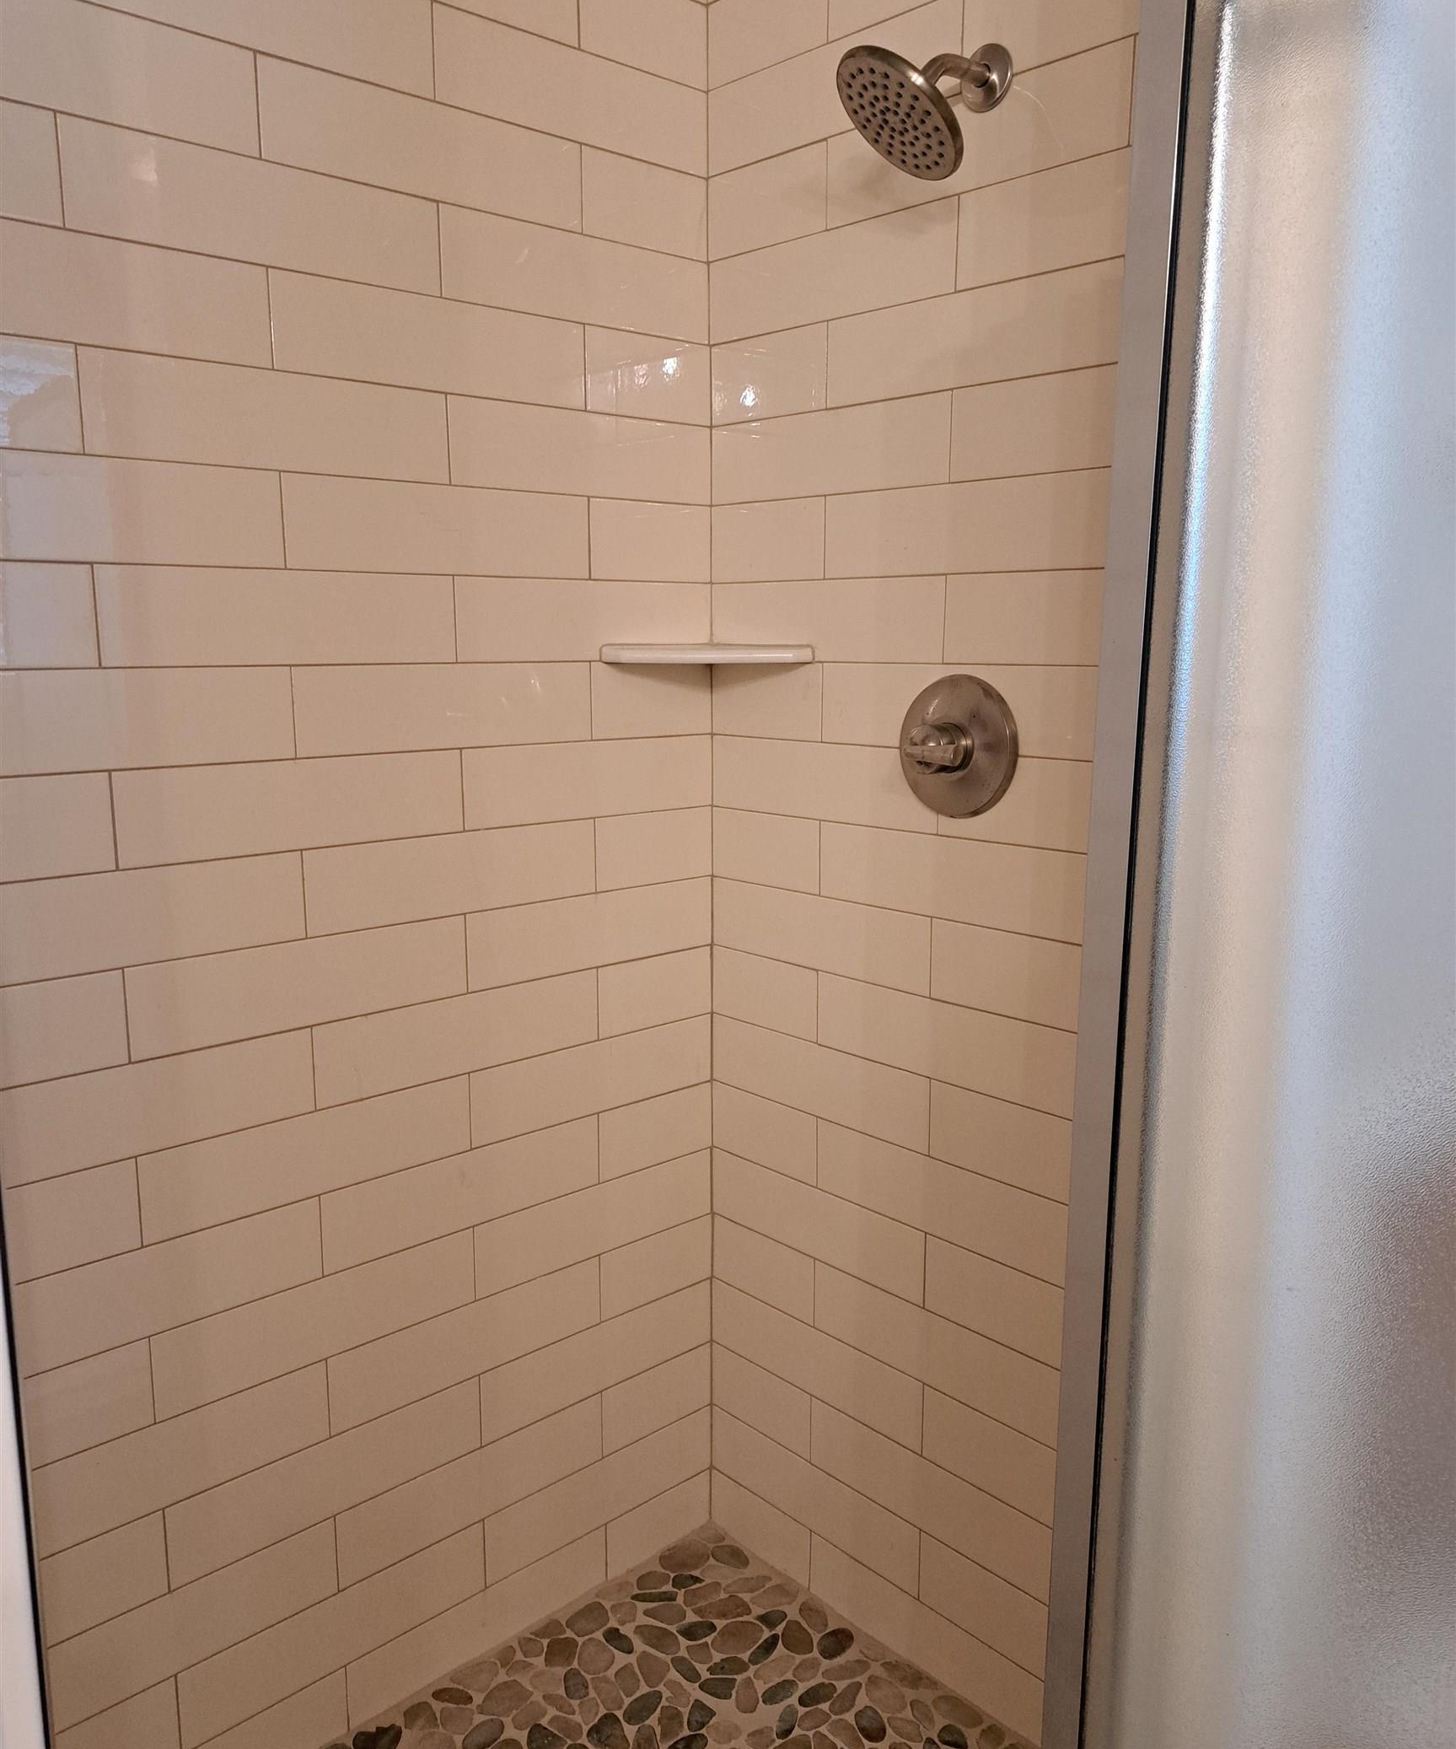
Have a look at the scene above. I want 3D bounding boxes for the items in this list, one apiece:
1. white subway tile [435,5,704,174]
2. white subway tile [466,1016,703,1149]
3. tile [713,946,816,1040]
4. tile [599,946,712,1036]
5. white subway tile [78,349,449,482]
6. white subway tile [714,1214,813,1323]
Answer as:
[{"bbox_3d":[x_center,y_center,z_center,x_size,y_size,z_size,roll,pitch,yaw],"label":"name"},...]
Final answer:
[{"bbox_3d":[-0.177,-0.938,1.634,0.406,0.101,0.010,-9,14,-42],"label":"white subway tile"},{"bbox_3d":[-0.178,0.281,1.851,0.406,0.101,0.010,-9,14,-42],"label":"white subway tile"},{"bbox_3d":[0.053,0.168,1.896,0.010,0.102,0.210,-9,14,-42],"label":"tile"},{"bbox_3d":[-0.104,0.166,1.905,0.204,0.102,0.010,-9,14,-41],"label":"tile"},{"bbox_3d":[-0.481,-0.485,1.445,0.404,0.102,0.010,-9,14,-41],"label":"white subway tile"},{"bbox_3d":[0.052,0.576,1.963,0.010,0.101,0.213,-9,14,-42],"label":"white subway tile"}]

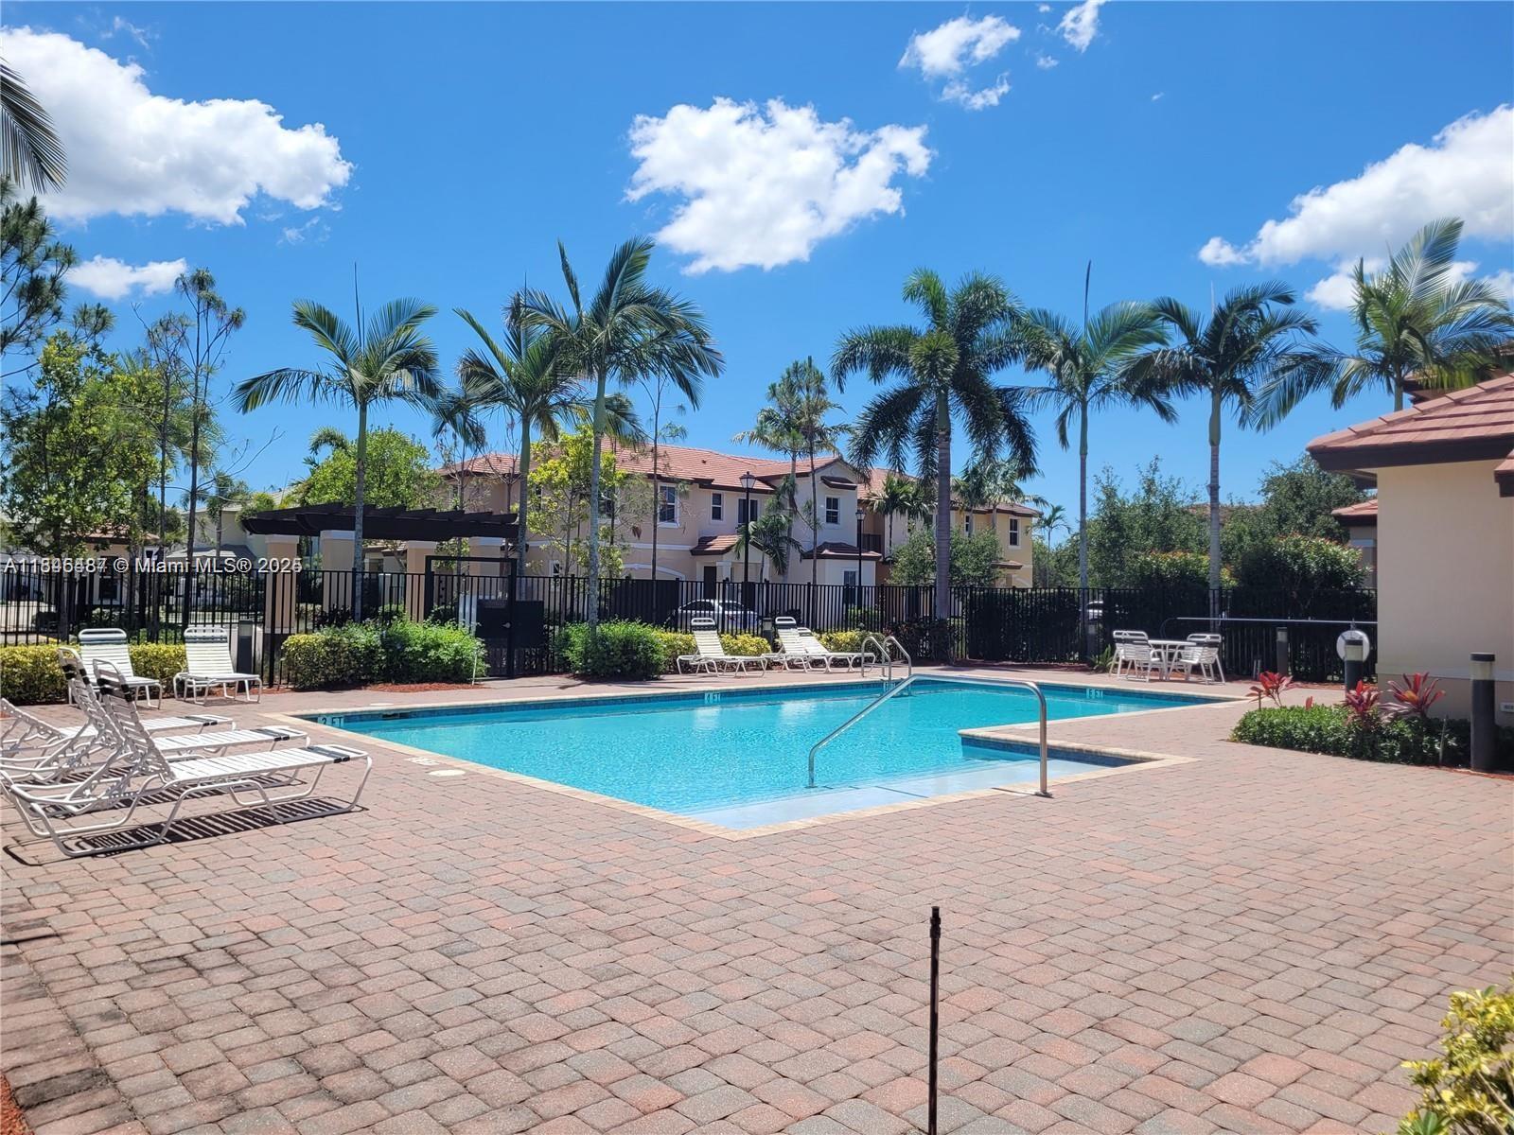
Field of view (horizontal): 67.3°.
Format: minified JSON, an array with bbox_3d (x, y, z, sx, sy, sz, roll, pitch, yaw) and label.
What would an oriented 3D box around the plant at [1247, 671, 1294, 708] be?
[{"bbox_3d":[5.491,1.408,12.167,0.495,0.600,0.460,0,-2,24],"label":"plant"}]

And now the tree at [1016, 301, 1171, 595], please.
[{"bbox_3d":[7.915,-2.010,26.700,3.600,8.500,3.600,1,-1,0],"label":"tree"}]

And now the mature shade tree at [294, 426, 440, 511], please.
[{"bbox_3d":[-11.617,-0.863,34.000,4.700,6.300,4.700,1,-1,0],"label":"mature shade tree"}]

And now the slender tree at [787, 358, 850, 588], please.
[{"bbox_3d":[1.714,-1.832,33.070,1.819,8.530,1.850,1,-2,3],"label":"slender tree"}]

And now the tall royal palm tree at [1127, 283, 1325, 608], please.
[{"bbox_3d":[10.022,-1.893,24.300,4.100,8.300,4.000,1,-1,0],"label":"tall royal palm tree"}]

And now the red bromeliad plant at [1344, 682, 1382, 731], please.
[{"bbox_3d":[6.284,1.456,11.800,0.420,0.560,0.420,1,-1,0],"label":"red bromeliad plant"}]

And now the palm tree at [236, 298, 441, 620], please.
[{"bbox_3d":[-7.107,-1.321,19.300,3.400,6.500,3.400,1,-1,0],"label":"palm tree"}]

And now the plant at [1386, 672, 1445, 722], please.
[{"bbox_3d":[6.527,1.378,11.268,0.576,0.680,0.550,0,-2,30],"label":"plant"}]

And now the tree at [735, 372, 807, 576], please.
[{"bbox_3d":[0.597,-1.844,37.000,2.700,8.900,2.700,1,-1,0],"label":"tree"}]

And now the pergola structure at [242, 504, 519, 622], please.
[{"bbox_3d":[-7.055,0.472,21.483,4.200,2.900,3.850,3,-2,-43],"label":"pergola structure"}]

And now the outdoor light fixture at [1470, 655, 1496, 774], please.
[{"bbox_3d":[6.651,1.322,10.414,0.190,1.071,0.190,0,-2,33],"label":"outdoor light fixture"}]

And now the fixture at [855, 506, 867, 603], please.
[{"bbox_3d":[3.168,0.320,35.008,0.360,4.400,0.360,1,-2,5],"label":"fixture"}]

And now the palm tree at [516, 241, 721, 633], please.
[{"bbox_3d":[-2.581,-1.984,20.466,3.671,7.920,3.700,1,-2,-8],"label":"palm tree"}]

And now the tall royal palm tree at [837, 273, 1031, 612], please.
[{"bbox_3d":[4.098,-2.403,26.885,4.711,9.395,4.700,1,-2,9],"label":"tall royal palm tree"}]

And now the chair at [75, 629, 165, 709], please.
[{"bbox_3d":[-8.017,1.284,14.208,0.700,0.920,1.450,2,-2,-41],"label":"chair"}]

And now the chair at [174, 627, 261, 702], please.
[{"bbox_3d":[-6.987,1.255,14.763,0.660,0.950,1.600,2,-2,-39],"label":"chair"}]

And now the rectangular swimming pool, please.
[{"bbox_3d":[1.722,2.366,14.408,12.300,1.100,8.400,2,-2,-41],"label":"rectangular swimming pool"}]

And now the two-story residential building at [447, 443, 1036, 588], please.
[{"bbox_3d":[1.846,-1.170,49.528,30.000,8.000,14.000,2,-2,-41],"label":"two-story residential building"}]

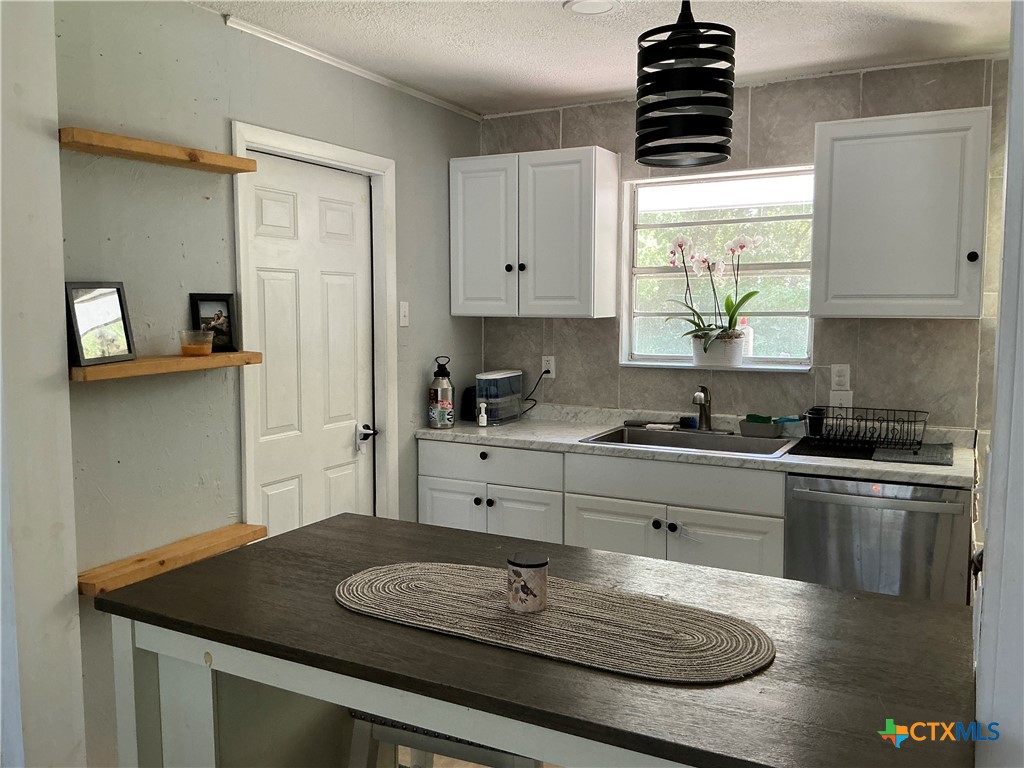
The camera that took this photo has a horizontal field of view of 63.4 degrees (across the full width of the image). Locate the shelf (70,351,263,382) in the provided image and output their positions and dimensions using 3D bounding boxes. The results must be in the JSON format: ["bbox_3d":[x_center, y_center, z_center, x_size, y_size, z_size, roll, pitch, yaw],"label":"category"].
[{"bbox_3d":[-1.057,-0.059,2.548,0.139,0.039,0.655,3,7,27],"label":"shelf"}]

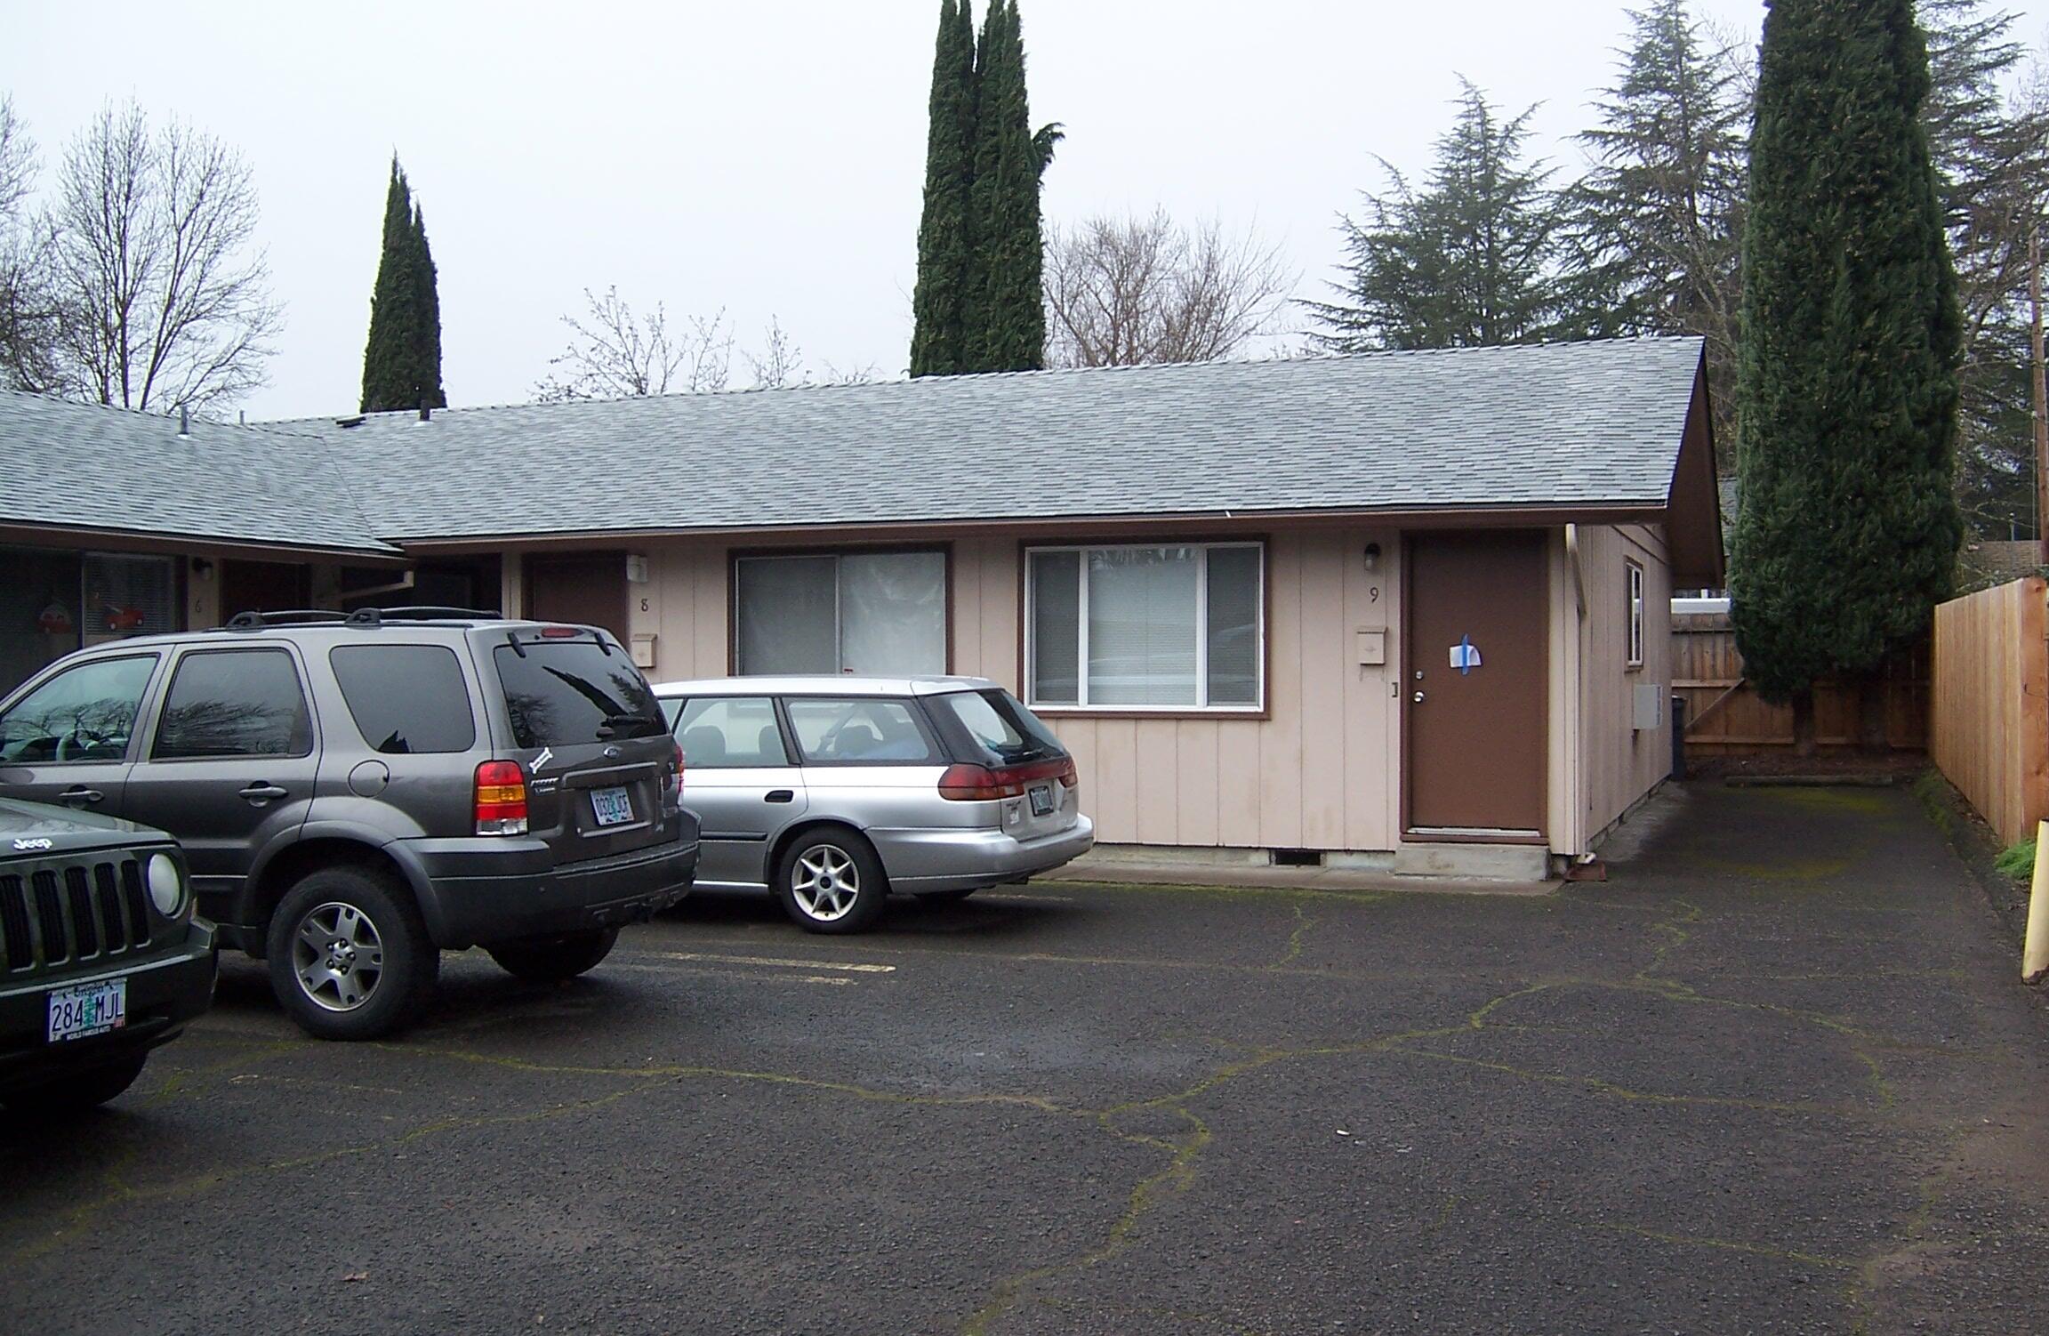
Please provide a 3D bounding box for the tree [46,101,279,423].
[{"bbox_3d":[-19.483,-5.701,43.949,5.500,14.050,5.500,0,1,0],"label":"tree"}]

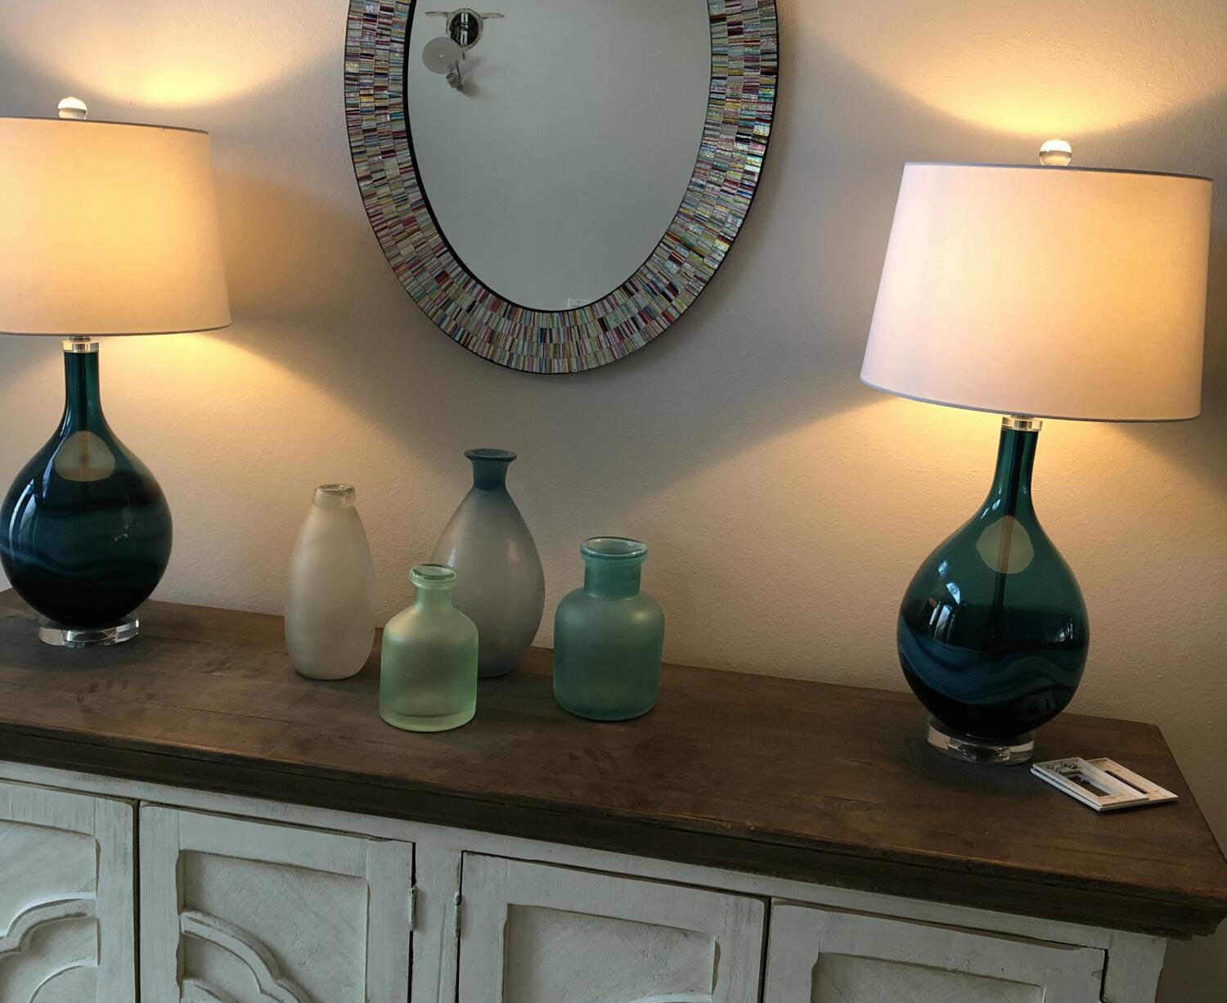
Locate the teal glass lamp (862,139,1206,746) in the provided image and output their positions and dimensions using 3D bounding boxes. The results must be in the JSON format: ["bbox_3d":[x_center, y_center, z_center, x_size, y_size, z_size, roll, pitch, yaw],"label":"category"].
[{"bbox_3d":[0.481,-0.054,1.574,0.384,0.727,0.384,6,12,11],"label":"teal glass lamp"}]

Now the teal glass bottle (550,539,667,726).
[{"bbox_3d":[-0.005,0.158,1.687,0.141,0.212,0.141,3,12,-1],"label":"teal glass bottle"}]

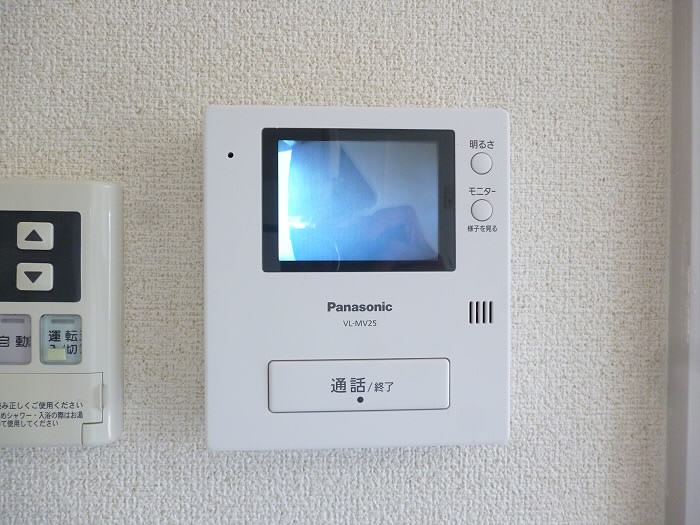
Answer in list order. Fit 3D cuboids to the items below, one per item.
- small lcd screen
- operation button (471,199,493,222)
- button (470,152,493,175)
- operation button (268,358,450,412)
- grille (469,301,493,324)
[{"bbox_3d":[0.003,-0.022,0.199,0.068,0.050,0.004,0,1,-3],"label":"small lcd screen"},{"bbox_3d":[0.047,-0.018,0.201,0.008,0.008,0.003,0,1,-3],"label":"operation button"},{"bbox_3d":[0.047,-0.035,0.200,0.008,0.008,0.003,0,1,-3],"label":"button"},{"bbox_3d":[0.003,0.043,0.199,0.064,0.018,0.004,0,1,-3],"label":"operation button"},{"bbox_3d":[0.046,0.018,0.201,0.008,0.008,0.002,0,1,-3],"label":"grille"}]

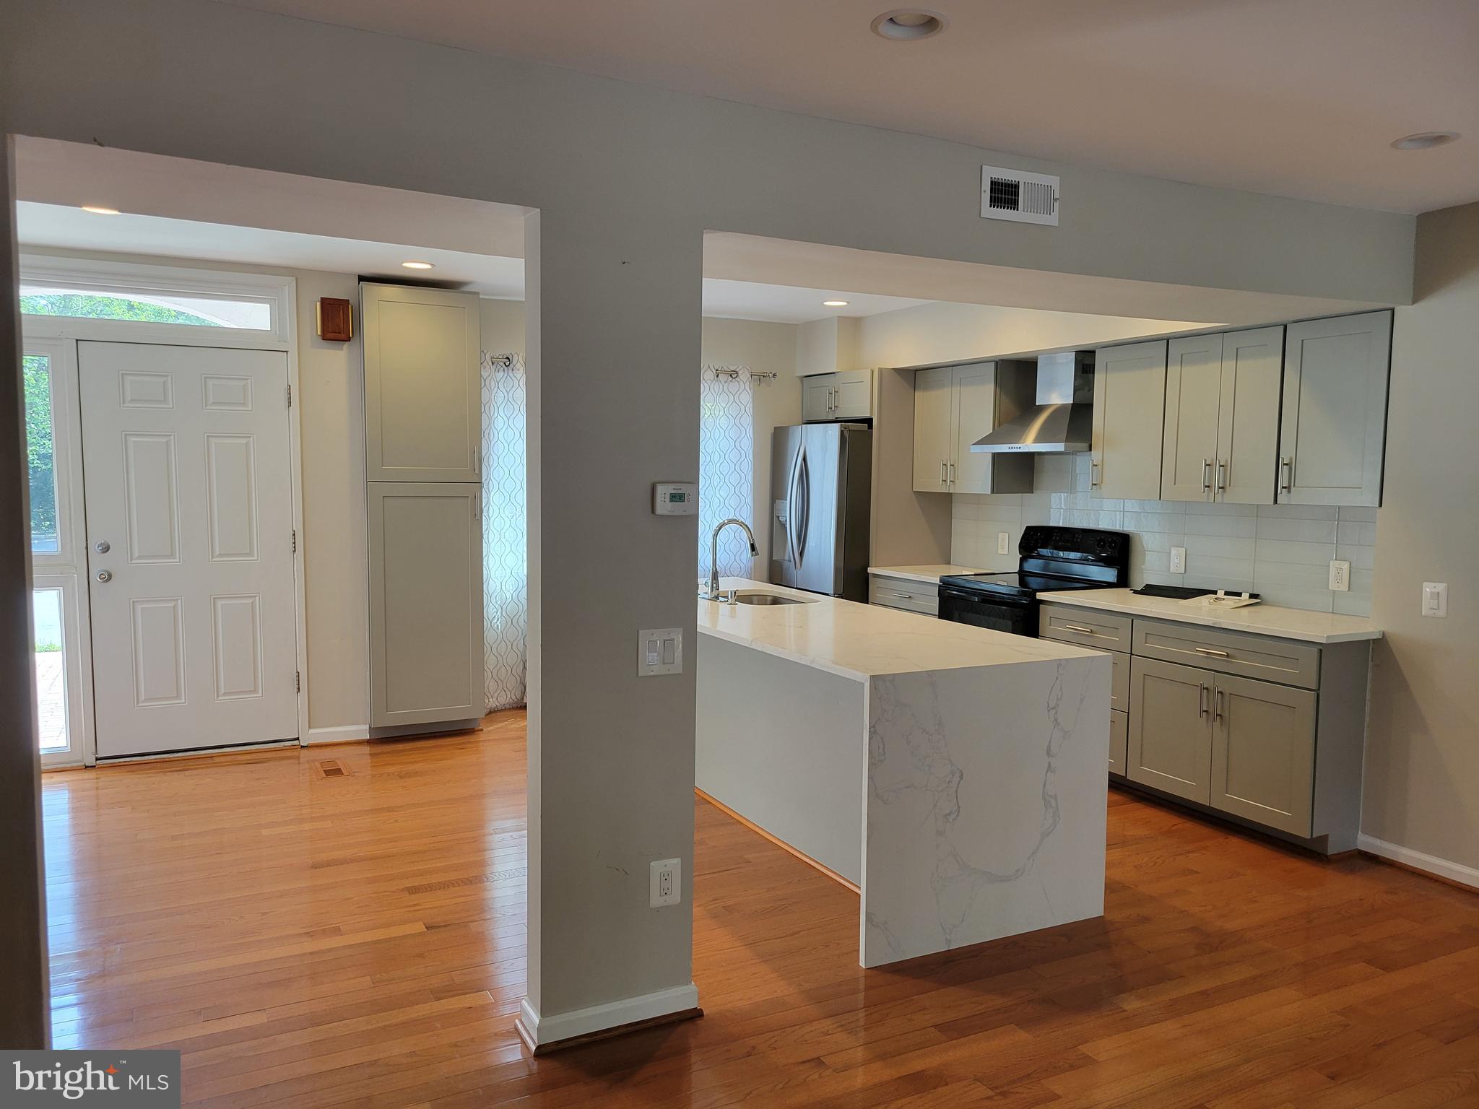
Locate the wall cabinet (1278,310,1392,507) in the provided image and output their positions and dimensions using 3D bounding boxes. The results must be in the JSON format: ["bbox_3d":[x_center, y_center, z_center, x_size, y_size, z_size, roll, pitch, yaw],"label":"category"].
[{"bbox_3d":[2.545,-0.579,4.563,0.330,0.755,0.455,-1,5,-26],"label":"wall cabinet"}]

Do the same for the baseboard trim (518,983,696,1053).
[{"bbox_3d":[-0.340,1.193,2.929,0.465,0.070,0.175,-1,5,-26],"label":"baseboard trim"}]

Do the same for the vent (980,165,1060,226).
[{"bbox_3d":[0.844,-1.070,3.319,0.297,0.148,0.015,-2,5,-26],"label":"vent"}]

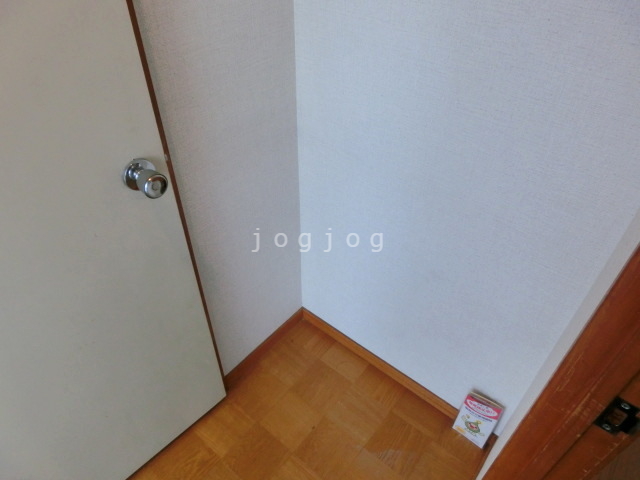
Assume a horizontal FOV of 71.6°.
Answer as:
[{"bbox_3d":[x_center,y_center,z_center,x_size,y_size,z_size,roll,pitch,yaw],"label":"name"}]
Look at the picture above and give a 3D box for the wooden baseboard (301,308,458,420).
[{"bbox_3d":[0.219,0.433,1.528,0.752,0.059,0.010,29,49,29],"label":"wooden baseboard"}]

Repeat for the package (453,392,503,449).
[{"bbox_3d":[0.467,0.534,1.320,0.096,0.189,0.017,26,41,26],"label":"package"}]

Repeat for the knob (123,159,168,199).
[{"bbox_3d":[-0.318,-0.109,0.823,0.062,0.065,0.065,32,50,31],"label":"knob"}]

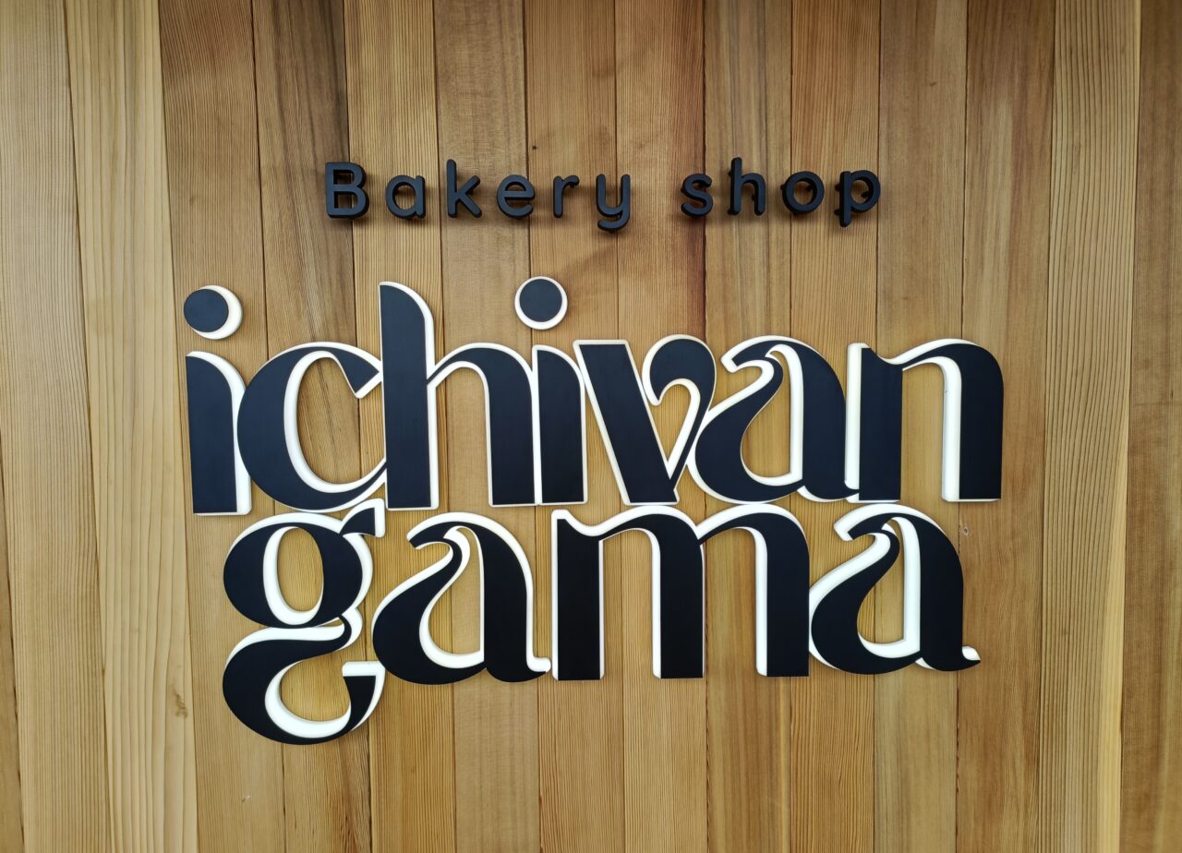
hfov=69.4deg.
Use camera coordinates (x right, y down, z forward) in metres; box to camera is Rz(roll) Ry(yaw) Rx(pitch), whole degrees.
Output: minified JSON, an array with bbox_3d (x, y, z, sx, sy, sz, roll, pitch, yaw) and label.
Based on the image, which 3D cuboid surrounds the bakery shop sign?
[{"bbox_3d":[0.013,0.039,1.033,0.971,0.680,0.040,-1,4,-2],"label":"bakery shop sign"}]

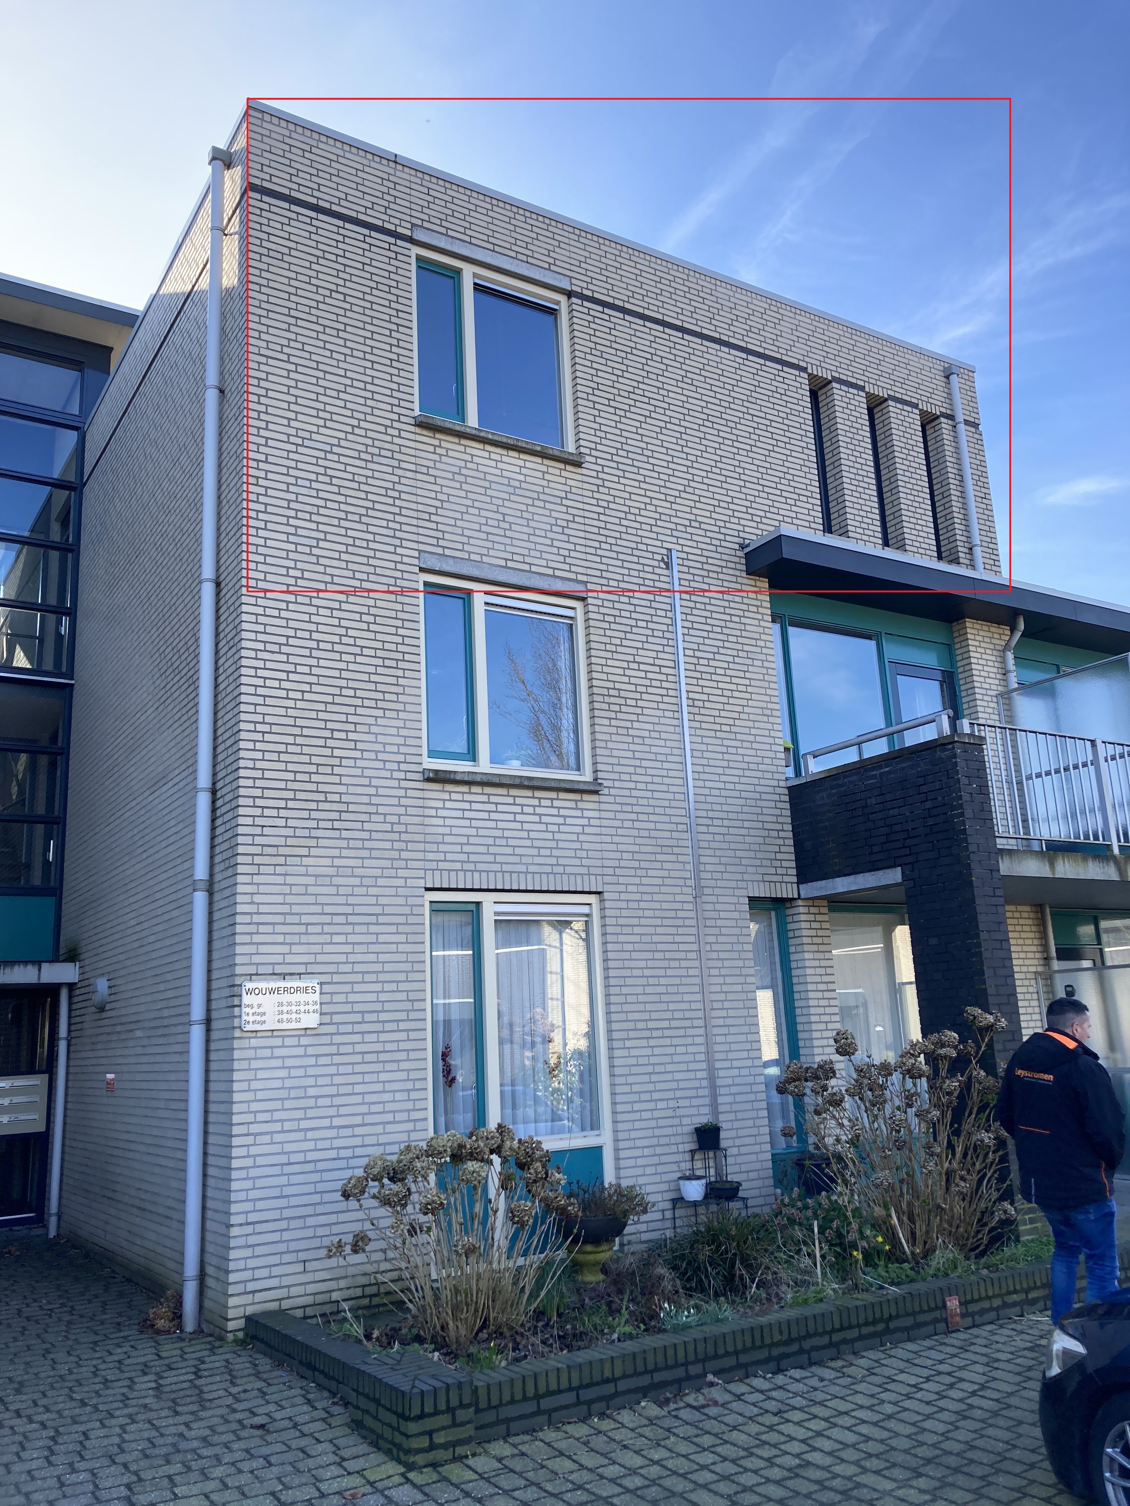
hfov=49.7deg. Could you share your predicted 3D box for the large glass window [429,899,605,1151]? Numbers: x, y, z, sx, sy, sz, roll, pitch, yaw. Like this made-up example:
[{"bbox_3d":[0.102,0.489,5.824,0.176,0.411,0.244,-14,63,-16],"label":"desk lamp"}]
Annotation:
[{"bbox_3d":[-0.315,1.911,8.603,1.422,1.794,0.108,6,-16,-32],"label":"large glass window"}]

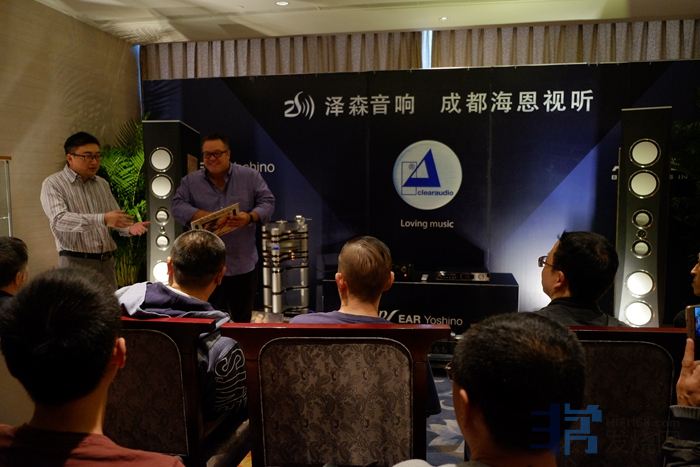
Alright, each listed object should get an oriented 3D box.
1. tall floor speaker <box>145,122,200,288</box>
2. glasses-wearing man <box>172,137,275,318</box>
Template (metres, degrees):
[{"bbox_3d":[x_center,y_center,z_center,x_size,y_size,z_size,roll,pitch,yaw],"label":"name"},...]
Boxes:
[{"bbox_3d":[-1.530,0.061,4.796,0.370,1.980,0.480,1,4,8],"label":"tall floor speaker"},{"bbox_3d":[-0.785,0.272,3.427,0.620,1.750,0.430,0,4,2],"label":"glasses-wearing man"}]

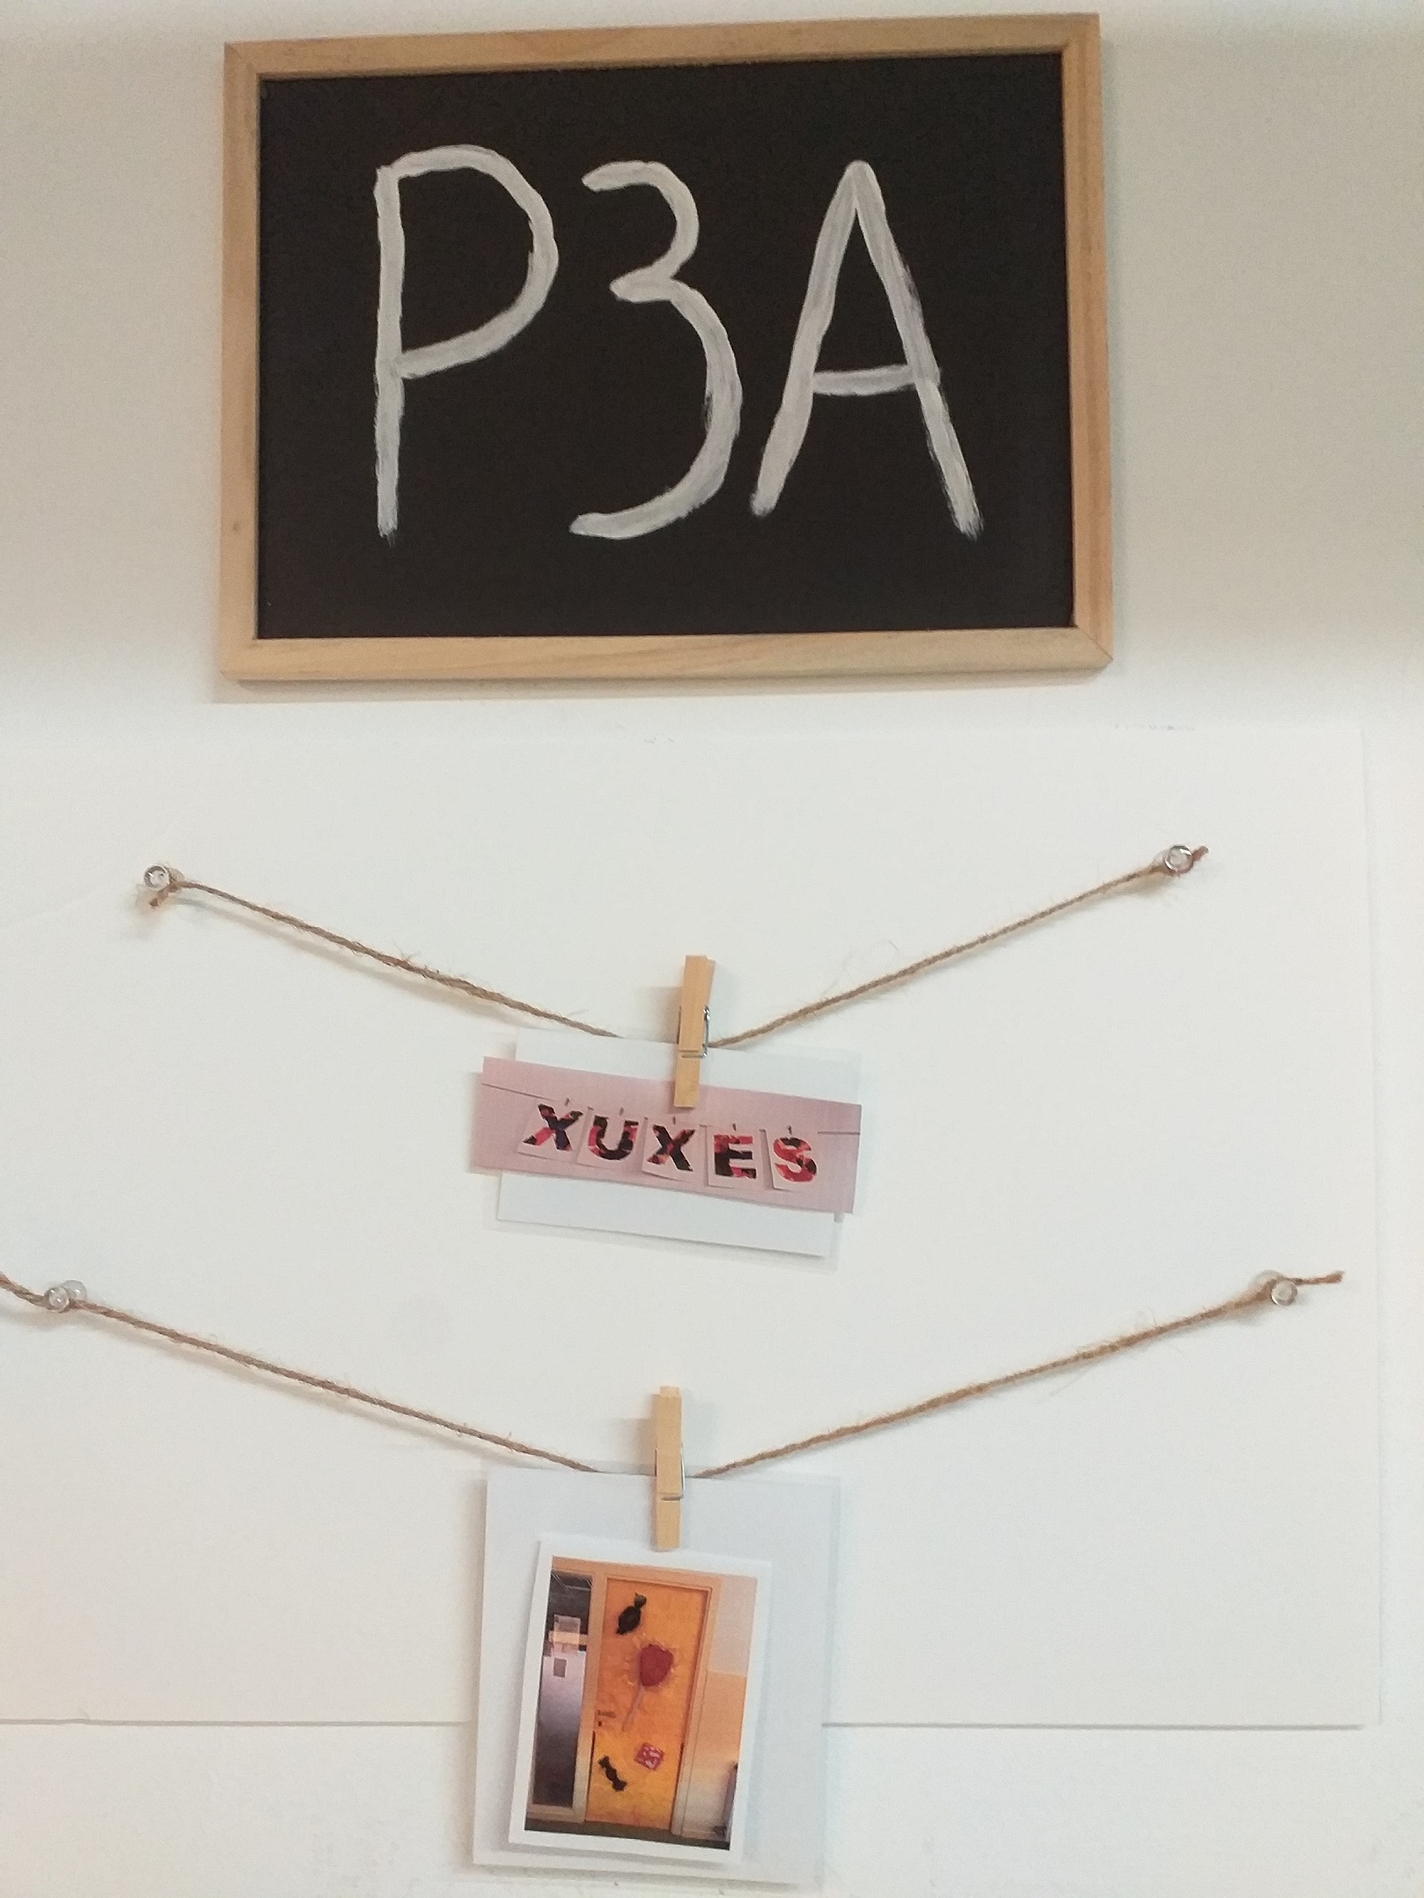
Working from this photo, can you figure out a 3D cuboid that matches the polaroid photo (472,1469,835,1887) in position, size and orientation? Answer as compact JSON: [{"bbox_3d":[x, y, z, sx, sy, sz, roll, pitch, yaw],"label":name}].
[{"bbox_3d":[-0.025,0.320,0.653,0.155,0.173,0.007,2,-2,2],"label":"polaroid photo"}]

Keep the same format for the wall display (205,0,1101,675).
[{"bbox_3d":[-0.023,-0.276,0.686,0.405,0.297,0.017,-1,-2,2],"label":"wall display"}]

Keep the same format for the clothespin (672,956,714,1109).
[{"bbox_3d":[-0.009,0.037,0.664,0.011,0.069,0.015,5,-2,2],"label":"clothespin"}]

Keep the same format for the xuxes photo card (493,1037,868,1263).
[{"bbox_3d":[-0.016,0.087,0.663,0.153,0.087,0.006,6,-2,2],"label":"xuxes photo card"}]

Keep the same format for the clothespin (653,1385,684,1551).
[{"bbox_3d":[-0.019,0.231,0.656,0.011,0.072,0.015,0,-2,2],"label":"clothespin"}]

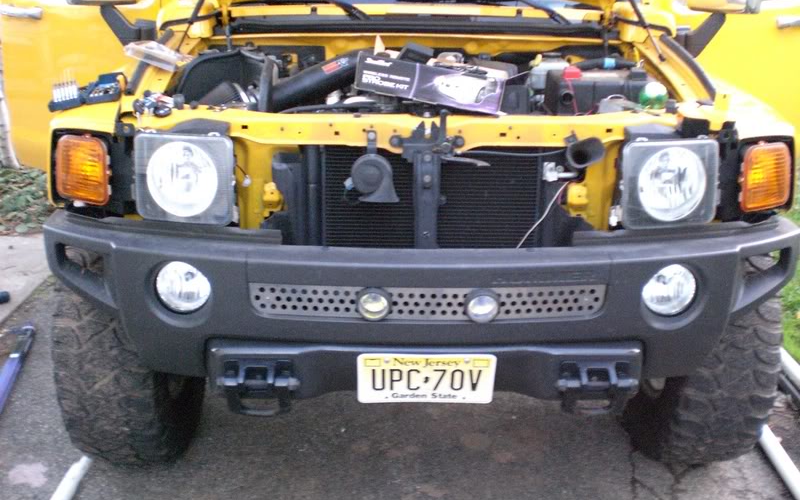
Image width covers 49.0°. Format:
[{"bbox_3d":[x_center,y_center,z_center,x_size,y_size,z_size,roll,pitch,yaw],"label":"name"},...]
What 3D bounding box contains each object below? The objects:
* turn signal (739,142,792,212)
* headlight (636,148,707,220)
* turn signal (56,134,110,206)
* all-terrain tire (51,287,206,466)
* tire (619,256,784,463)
[{"bbox_3d":[0.906,-0.192,2.236,0.148,0.172,0.075,-5,18,-18],"label":"turn signal"},{"bbox_3d":[0.662,-0.172,2.183,0.176,0.182,0.080,-1,17,-5],"label":"headlight"},{"bbox_3d":[-0.777,-0.208,2.210,0.148,0.172,0.075,6,18,16],"label":"turn signal"},{"bbox_3d":[-0.790,0.234,2.697,0.290,0.820,0.820,0,17,-1],"label":"all-terrain tire"},{"bbox_3d":[0.875,0.244,2.721,0.290,0.820,0.820,0,17,-1],"label":"tire"}]

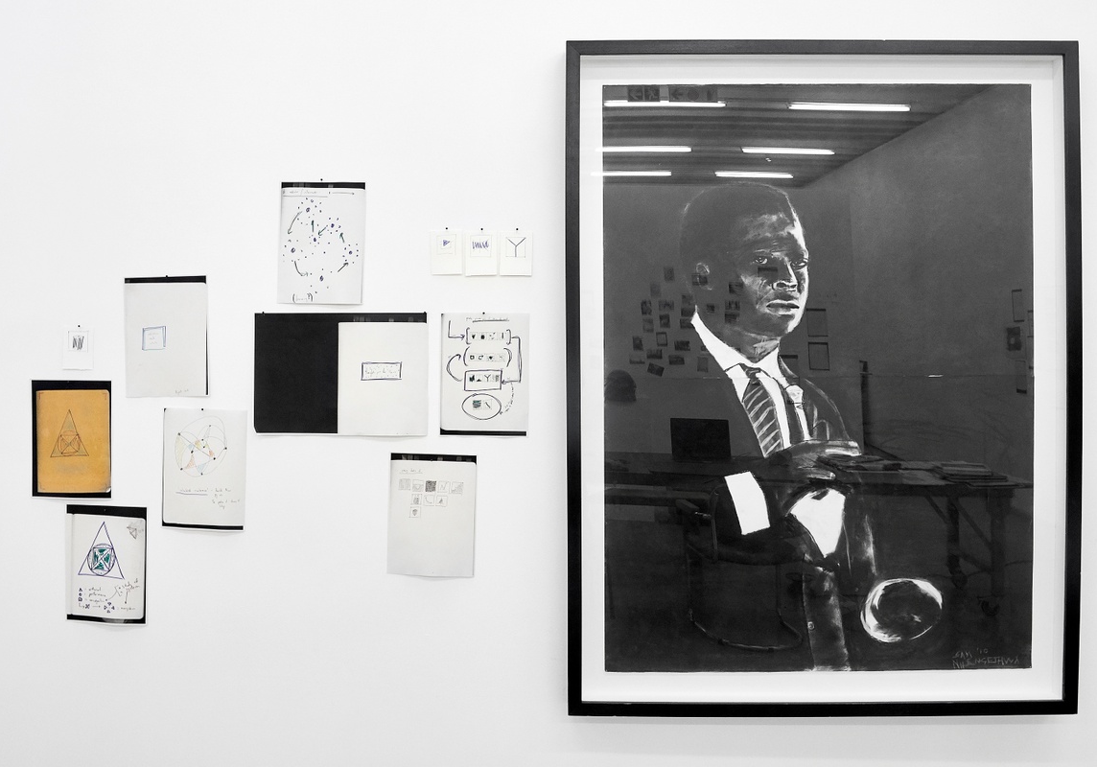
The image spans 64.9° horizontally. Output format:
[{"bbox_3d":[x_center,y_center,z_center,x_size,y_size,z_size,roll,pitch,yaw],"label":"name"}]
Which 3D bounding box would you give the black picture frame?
[{"bbox_3d":[0.646,-0.010,2.022,1.205,1.582,0.065,0,0,2],"label":"black picture frame"}]

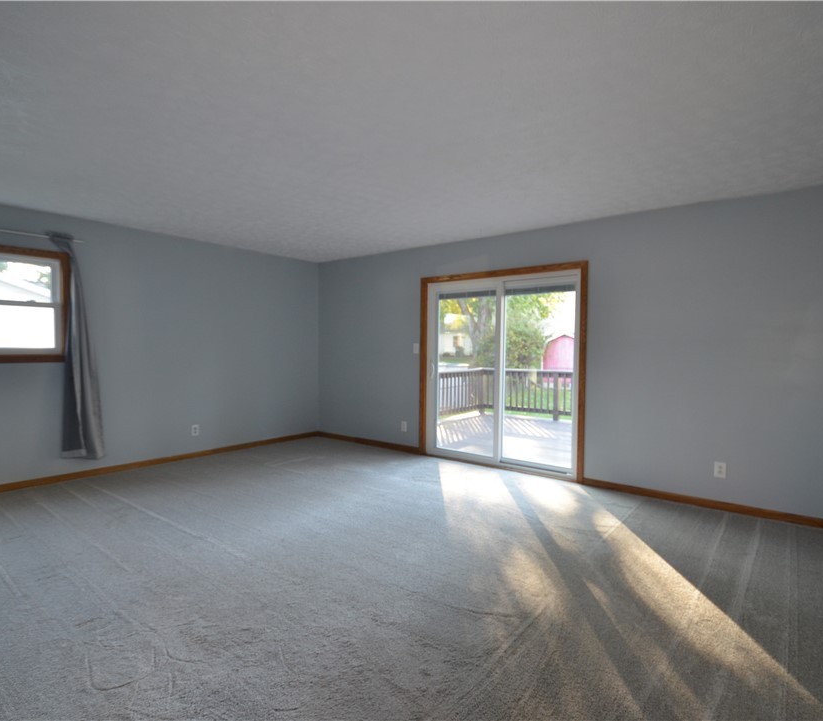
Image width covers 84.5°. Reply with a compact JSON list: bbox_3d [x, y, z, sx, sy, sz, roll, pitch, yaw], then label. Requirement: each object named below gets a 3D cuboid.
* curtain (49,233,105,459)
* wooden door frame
[{"bbox_3d":[-3.264,-0.118,4.408,0.130,2.130,0.470,2,2,40],"label":"curtain"},{"bbox_3d":[0.904,0.129,4.876,1.820,2.040,0.120,2,2,40],"label":"wooden door frame"}]

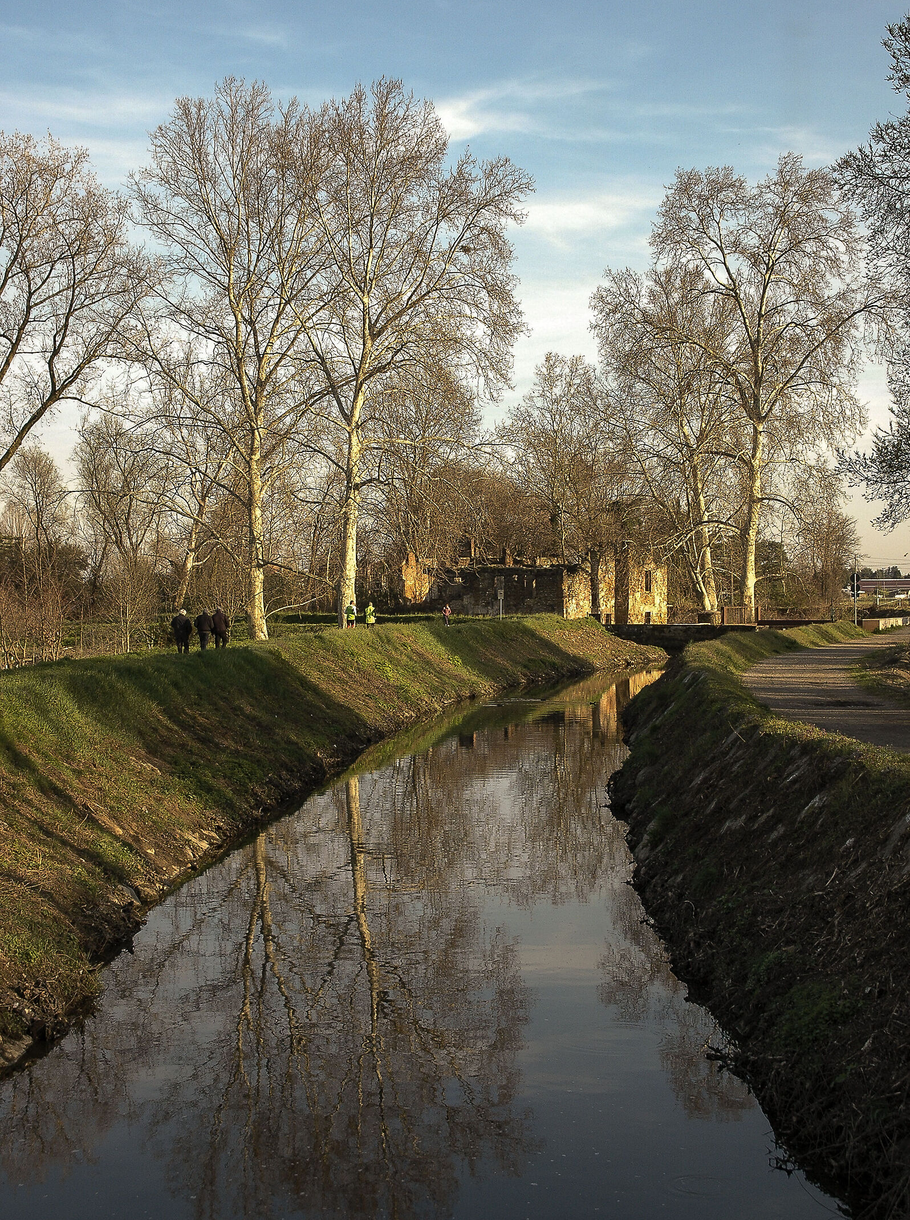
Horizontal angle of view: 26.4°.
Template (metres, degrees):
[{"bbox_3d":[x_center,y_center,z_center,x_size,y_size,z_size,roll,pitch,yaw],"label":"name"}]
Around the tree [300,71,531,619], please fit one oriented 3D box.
[{"bbox_3d":[-2.478,-16.225,123.000,14.732,34.962,14.290,-1,1,0],"label":"tree"}]

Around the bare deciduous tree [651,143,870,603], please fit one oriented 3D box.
[{"bbox_3d":[25.438,-18.732,162.000,19.045,38.806,18.474,-1,1,0],"label":"bare deciduous tree"}]

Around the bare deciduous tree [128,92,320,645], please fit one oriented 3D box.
[{"bbox_3d":[-15.365,-16.955,131.000,13.087,38.032,12.694,-1,1,0],"label":"bare deciduous tree"}]

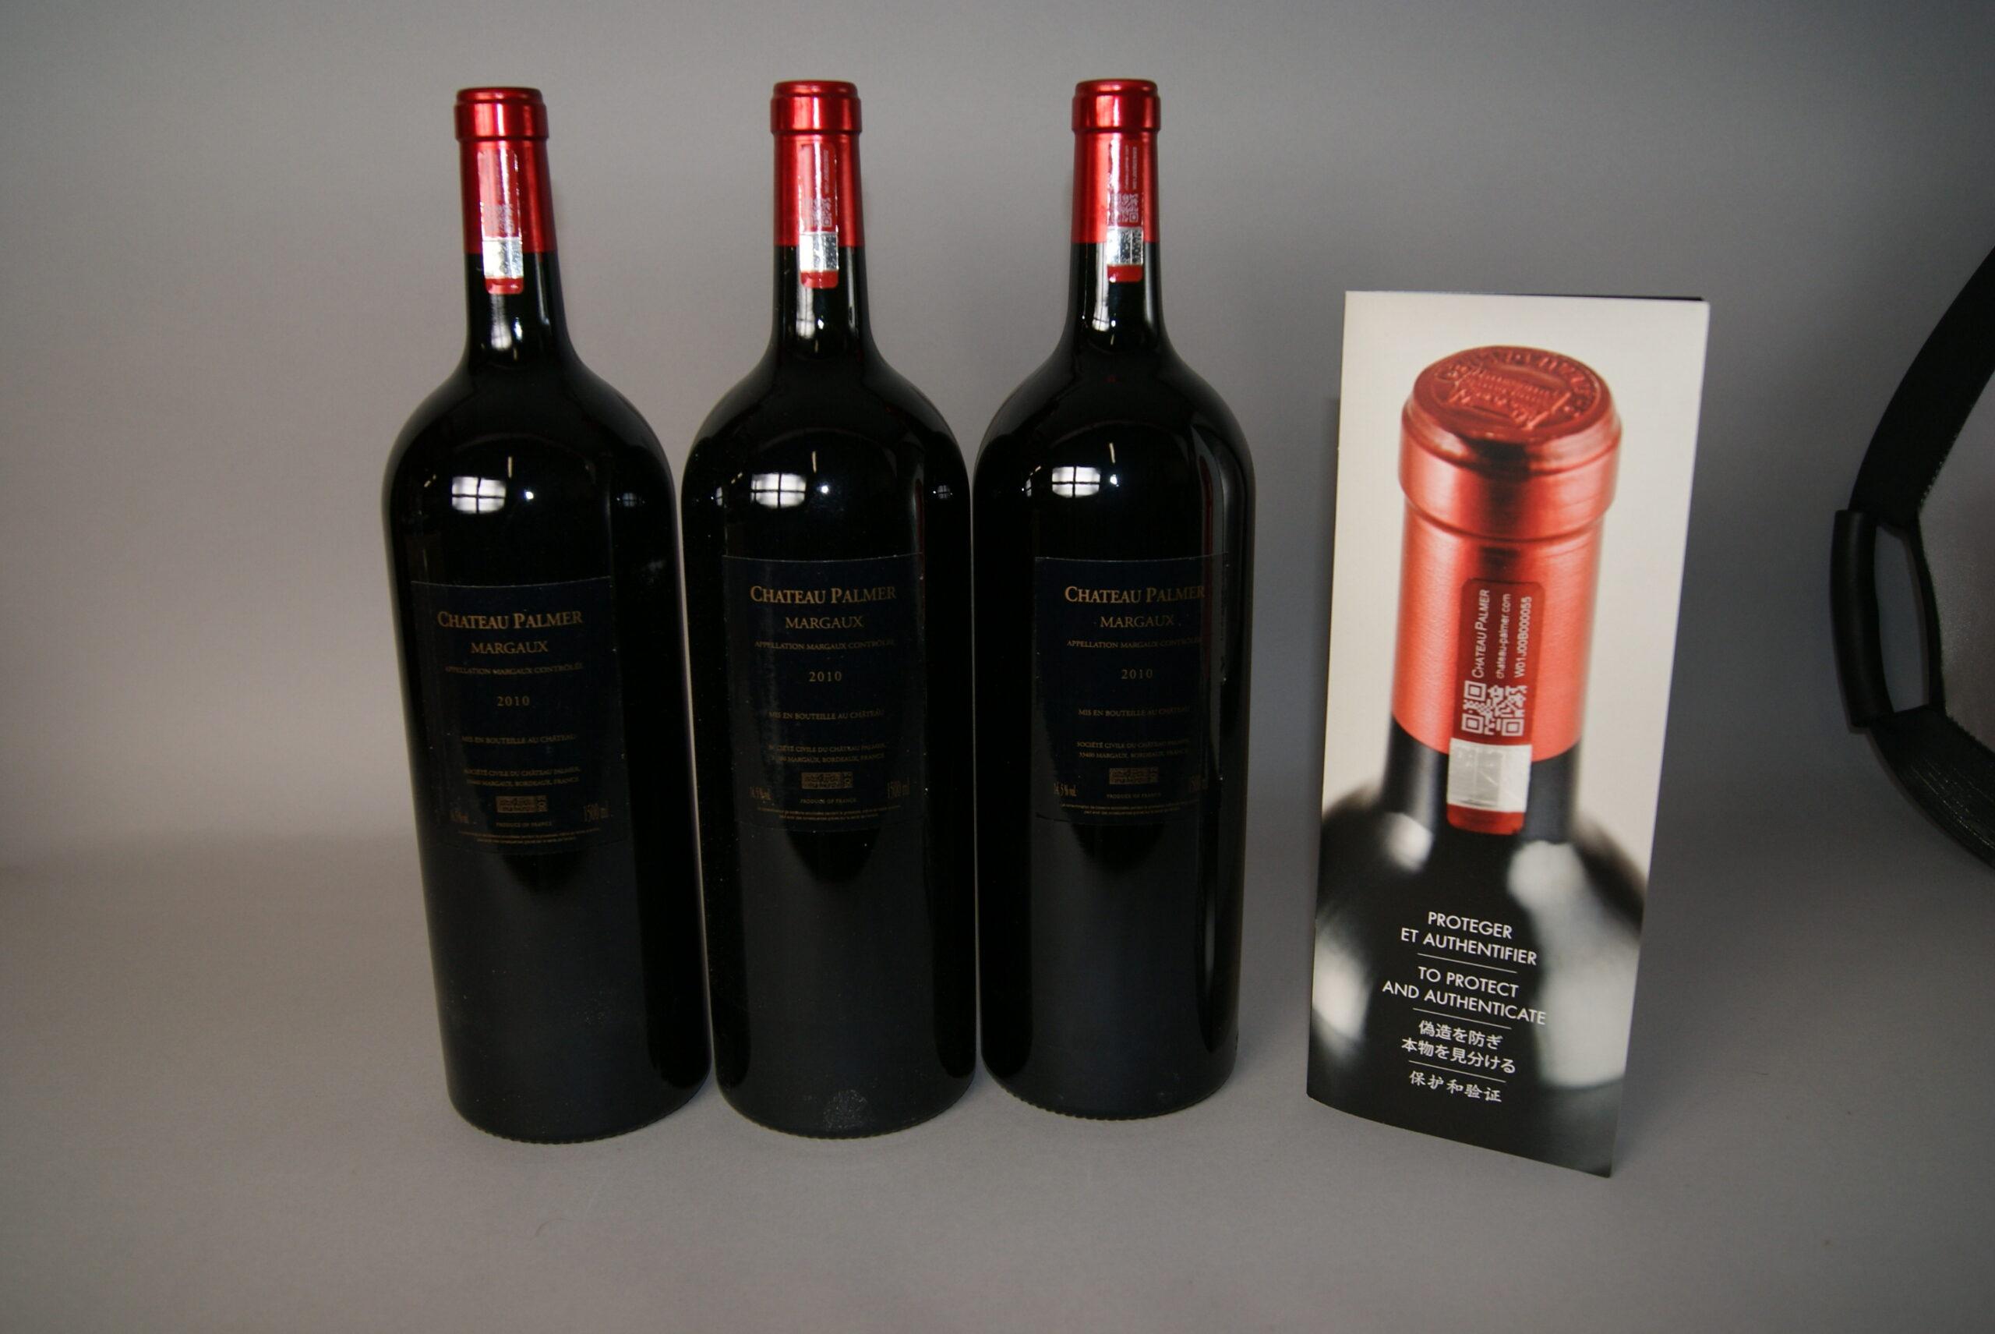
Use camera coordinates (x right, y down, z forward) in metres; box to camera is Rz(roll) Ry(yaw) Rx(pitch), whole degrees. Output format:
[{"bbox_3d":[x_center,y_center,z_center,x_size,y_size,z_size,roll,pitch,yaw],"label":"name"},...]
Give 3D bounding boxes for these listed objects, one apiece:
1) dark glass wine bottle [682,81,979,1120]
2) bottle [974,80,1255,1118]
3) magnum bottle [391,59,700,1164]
[{"bbox_3d":[-0.059,-0.016,0.529,0.100,0.358,0.100,-2,14,-5],"label":"dark glass wine bottle"},{"bbox_3d":[0.041,-0.019,0.539,0.100,0.358,0.100,-1,14,-3],"label":"bottle"},{"bbox_3d":[-0.163,-0.016,0.533,0.100,0.358,0.100,-3,14,-10],"label":"magnum bottle"}]

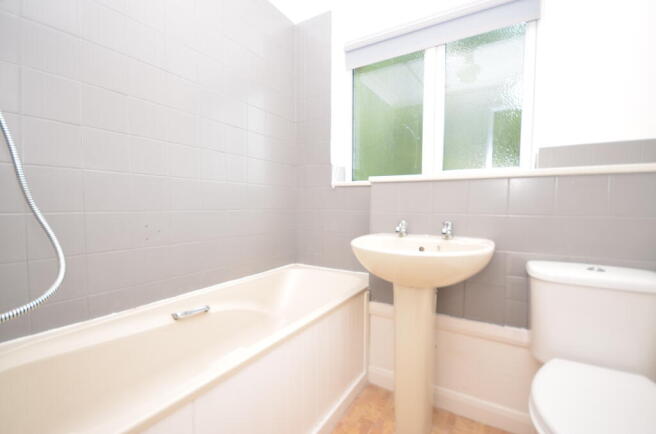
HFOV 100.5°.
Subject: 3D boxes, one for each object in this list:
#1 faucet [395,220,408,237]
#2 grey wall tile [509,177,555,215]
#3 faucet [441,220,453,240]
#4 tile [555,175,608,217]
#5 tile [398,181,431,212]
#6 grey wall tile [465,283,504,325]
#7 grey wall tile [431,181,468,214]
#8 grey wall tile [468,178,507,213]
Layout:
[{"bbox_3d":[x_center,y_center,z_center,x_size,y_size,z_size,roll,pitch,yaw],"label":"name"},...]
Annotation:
[{"bbox_3d":[0.341,0.057,1.264,0.043,0.076,0.092,2,3,33],"label":"faucet"},{"bbox_3d":[0.800,-0.080,1.073,0.150,0.150,0.010,2,3,33],"label":"grey wall tile"},{"bbox_3d":[0.508,0.061,1.154,0.043,0.076,0.092,2,3,33],"label":"faucet"},{"bbox_3d":[0.925,-0.077,0.991,0.150,0.150,0.010,2,3,33],"label":"tile"},{"bbox_3d":[0.424,-0.091,1.320,0.150,0.150,0.010,2,3,33],"label":"tile"},{"bbox_3d":[0.673,0.370,1.174,0.150,0.150,0.010,2,3,33],"label":"grey wall tile"},{"bbox_3d":[0.549,-0.087,1.238,0.150,0.150,0.010,2,3,33],"label":"grey wall tile"},{"bbox_3d":[0.674,-0.084,1.155,0.150,0.150,0.010,2,3,33],"label":"grey wall tile"}]

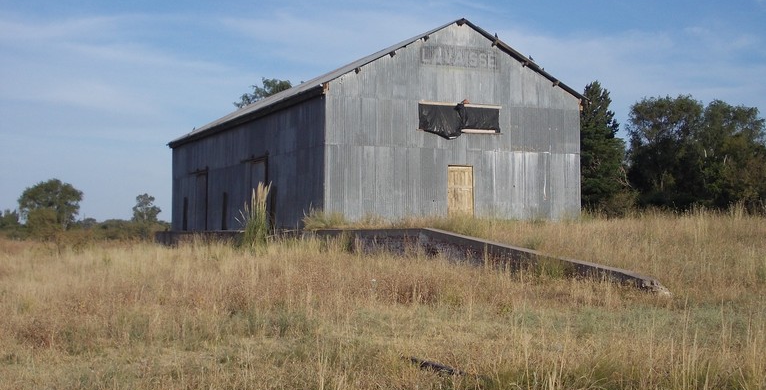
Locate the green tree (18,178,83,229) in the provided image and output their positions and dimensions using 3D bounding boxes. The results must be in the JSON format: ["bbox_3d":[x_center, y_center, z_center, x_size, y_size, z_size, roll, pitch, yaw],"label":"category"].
[{"bbox_3d":[-38.313,1.556,130.000,7.375,6.914,7.375,0,-2,0],"label":"green tree"}]

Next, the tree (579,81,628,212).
[{"bbox_3d":[12.828,-2.138,67.000,3.504,9.324,3.504,0,-2,0],"label":"tree"}]

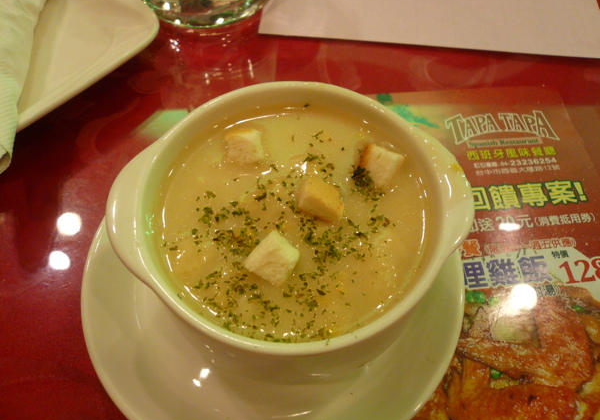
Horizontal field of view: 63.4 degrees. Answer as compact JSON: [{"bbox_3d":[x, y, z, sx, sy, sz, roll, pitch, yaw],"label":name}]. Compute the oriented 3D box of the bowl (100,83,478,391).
[{"bbox_3d":[-0.003,0.011,0.192,0.125,0.060,0.108,-4,59,-2],"label":"bowl"}]

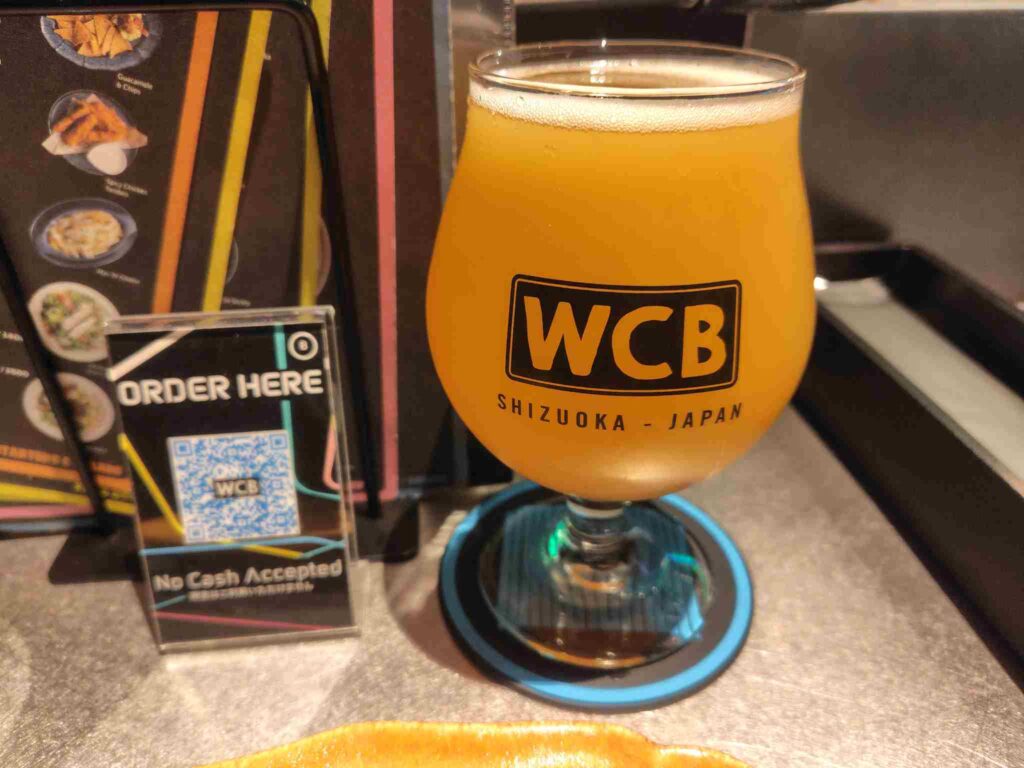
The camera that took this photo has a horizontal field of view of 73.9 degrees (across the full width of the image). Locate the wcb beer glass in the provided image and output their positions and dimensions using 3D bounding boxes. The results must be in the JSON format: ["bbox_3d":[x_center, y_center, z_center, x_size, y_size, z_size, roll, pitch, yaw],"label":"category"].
[{"bbox_3d":[0.026,-0.003,0.182,0.092,0.151,0.092,4,34,7],"label":"wcb beer glass"}]

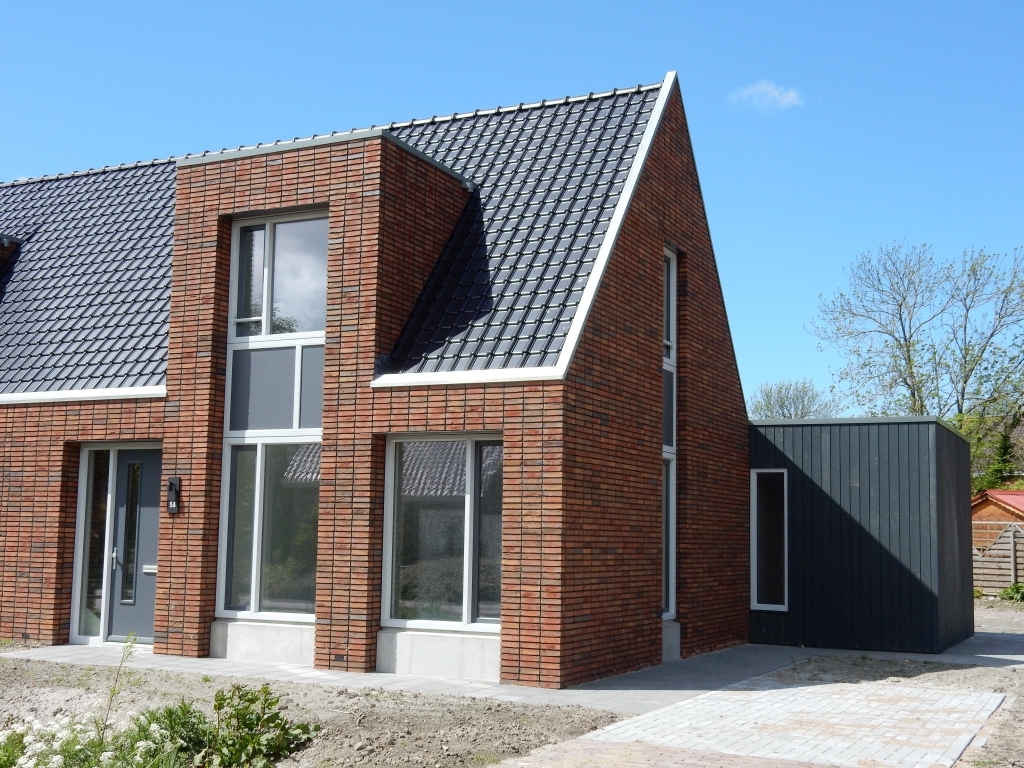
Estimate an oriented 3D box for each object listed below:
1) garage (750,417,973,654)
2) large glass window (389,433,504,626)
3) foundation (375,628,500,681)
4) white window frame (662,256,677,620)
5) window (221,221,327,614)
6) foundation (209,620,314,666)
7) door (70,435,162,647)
[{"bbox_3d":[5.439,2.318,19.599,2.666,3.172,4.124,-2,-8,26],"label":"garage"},{"bbox_3d":[-0.651,1.543,13.303,1.542,2.025,0.116,-2,-8,26],"label":"large glass window"},{"bbox_3d":[-0.687,2.799,13.118,1.542,0.427,0.183,-2,-8,26],"label":"foundation"},{"bbox_3d":[1.830,0.570,15.660,0.114,4.618,0.903,-2,-8,26],"label":"white window frame"},{"bbox_3d":[-2.589,0.340,14.410,1.546,4.606,0.116,-2,-8,26],"label":"window"},{"bbox_3d":[-2.649,2.857,14.067,1.546,0.415,0.189,-2,-8,26],"label":"foundation"},{"bbox_3d":[-4.586,1.909,15.181,1.562,2.430,0.116,-2,-8,26],"label":"door"}]

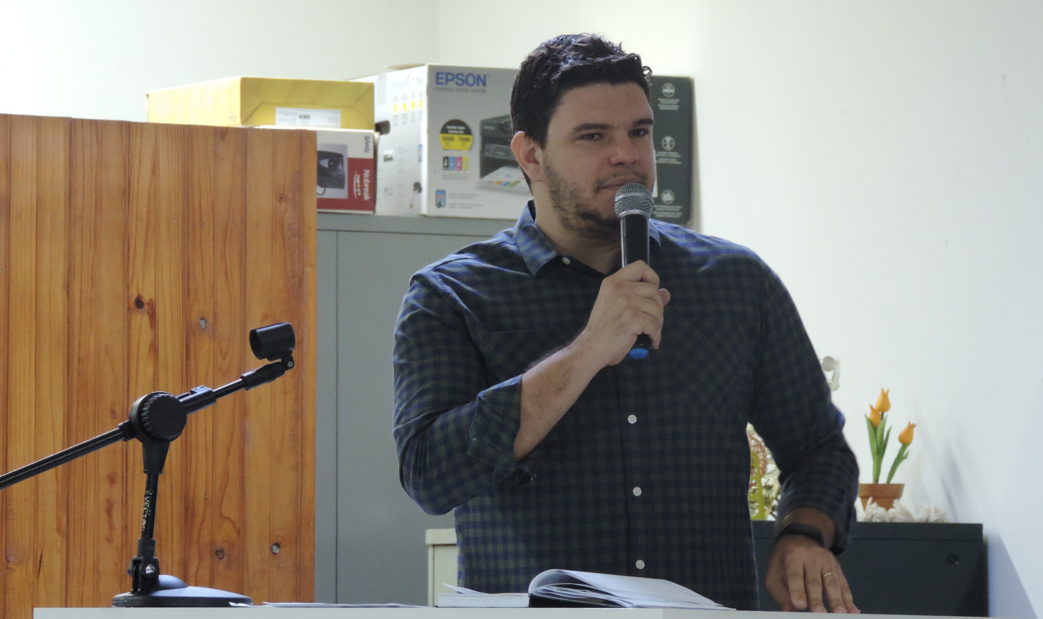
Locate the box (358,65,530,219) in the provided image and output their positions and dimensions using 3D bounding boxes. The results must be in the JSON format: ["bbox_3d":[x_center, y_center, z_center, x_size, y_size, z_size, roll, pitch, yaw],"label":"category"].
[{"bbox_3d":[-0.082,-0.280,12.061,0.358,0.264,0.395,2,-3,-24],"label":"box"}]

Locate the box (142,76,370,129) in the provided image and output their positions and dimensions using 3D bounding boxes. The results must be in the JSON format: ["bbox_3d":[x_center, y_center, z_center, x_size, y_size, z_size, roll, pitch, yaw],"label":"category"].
[{"bbox_3d":[-0.459,-0.346,11.914,0.251,0.082,0.436,2,-3,-24],"label":"box"}]

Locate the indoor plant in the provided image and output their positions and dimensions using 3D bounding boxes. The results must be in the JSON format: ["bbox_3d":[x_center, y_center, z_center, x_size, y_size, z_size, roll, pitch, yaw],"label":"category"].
[{"bbox_3d":[0.600,0.241,11.145,0.096,0.223,0.092,0,-3,0],"label":"indoor plant"}]

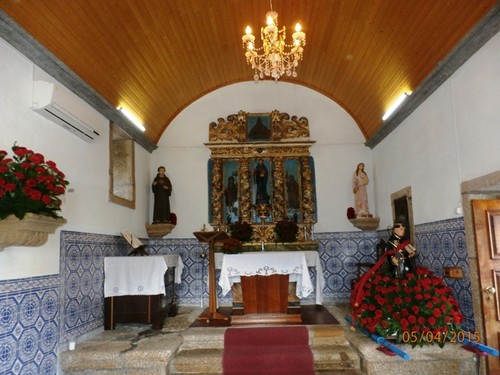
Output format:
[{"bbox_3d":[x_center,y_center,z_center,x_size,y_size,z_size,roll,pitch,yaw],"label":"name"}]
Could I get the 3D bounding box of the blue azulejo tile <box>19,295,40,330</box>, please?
[{"bbox_3d":[-1.950,1.099,3.224,0.016,0.291,0.291,-2,-9,3],"label":"blue azulejo tile"}]

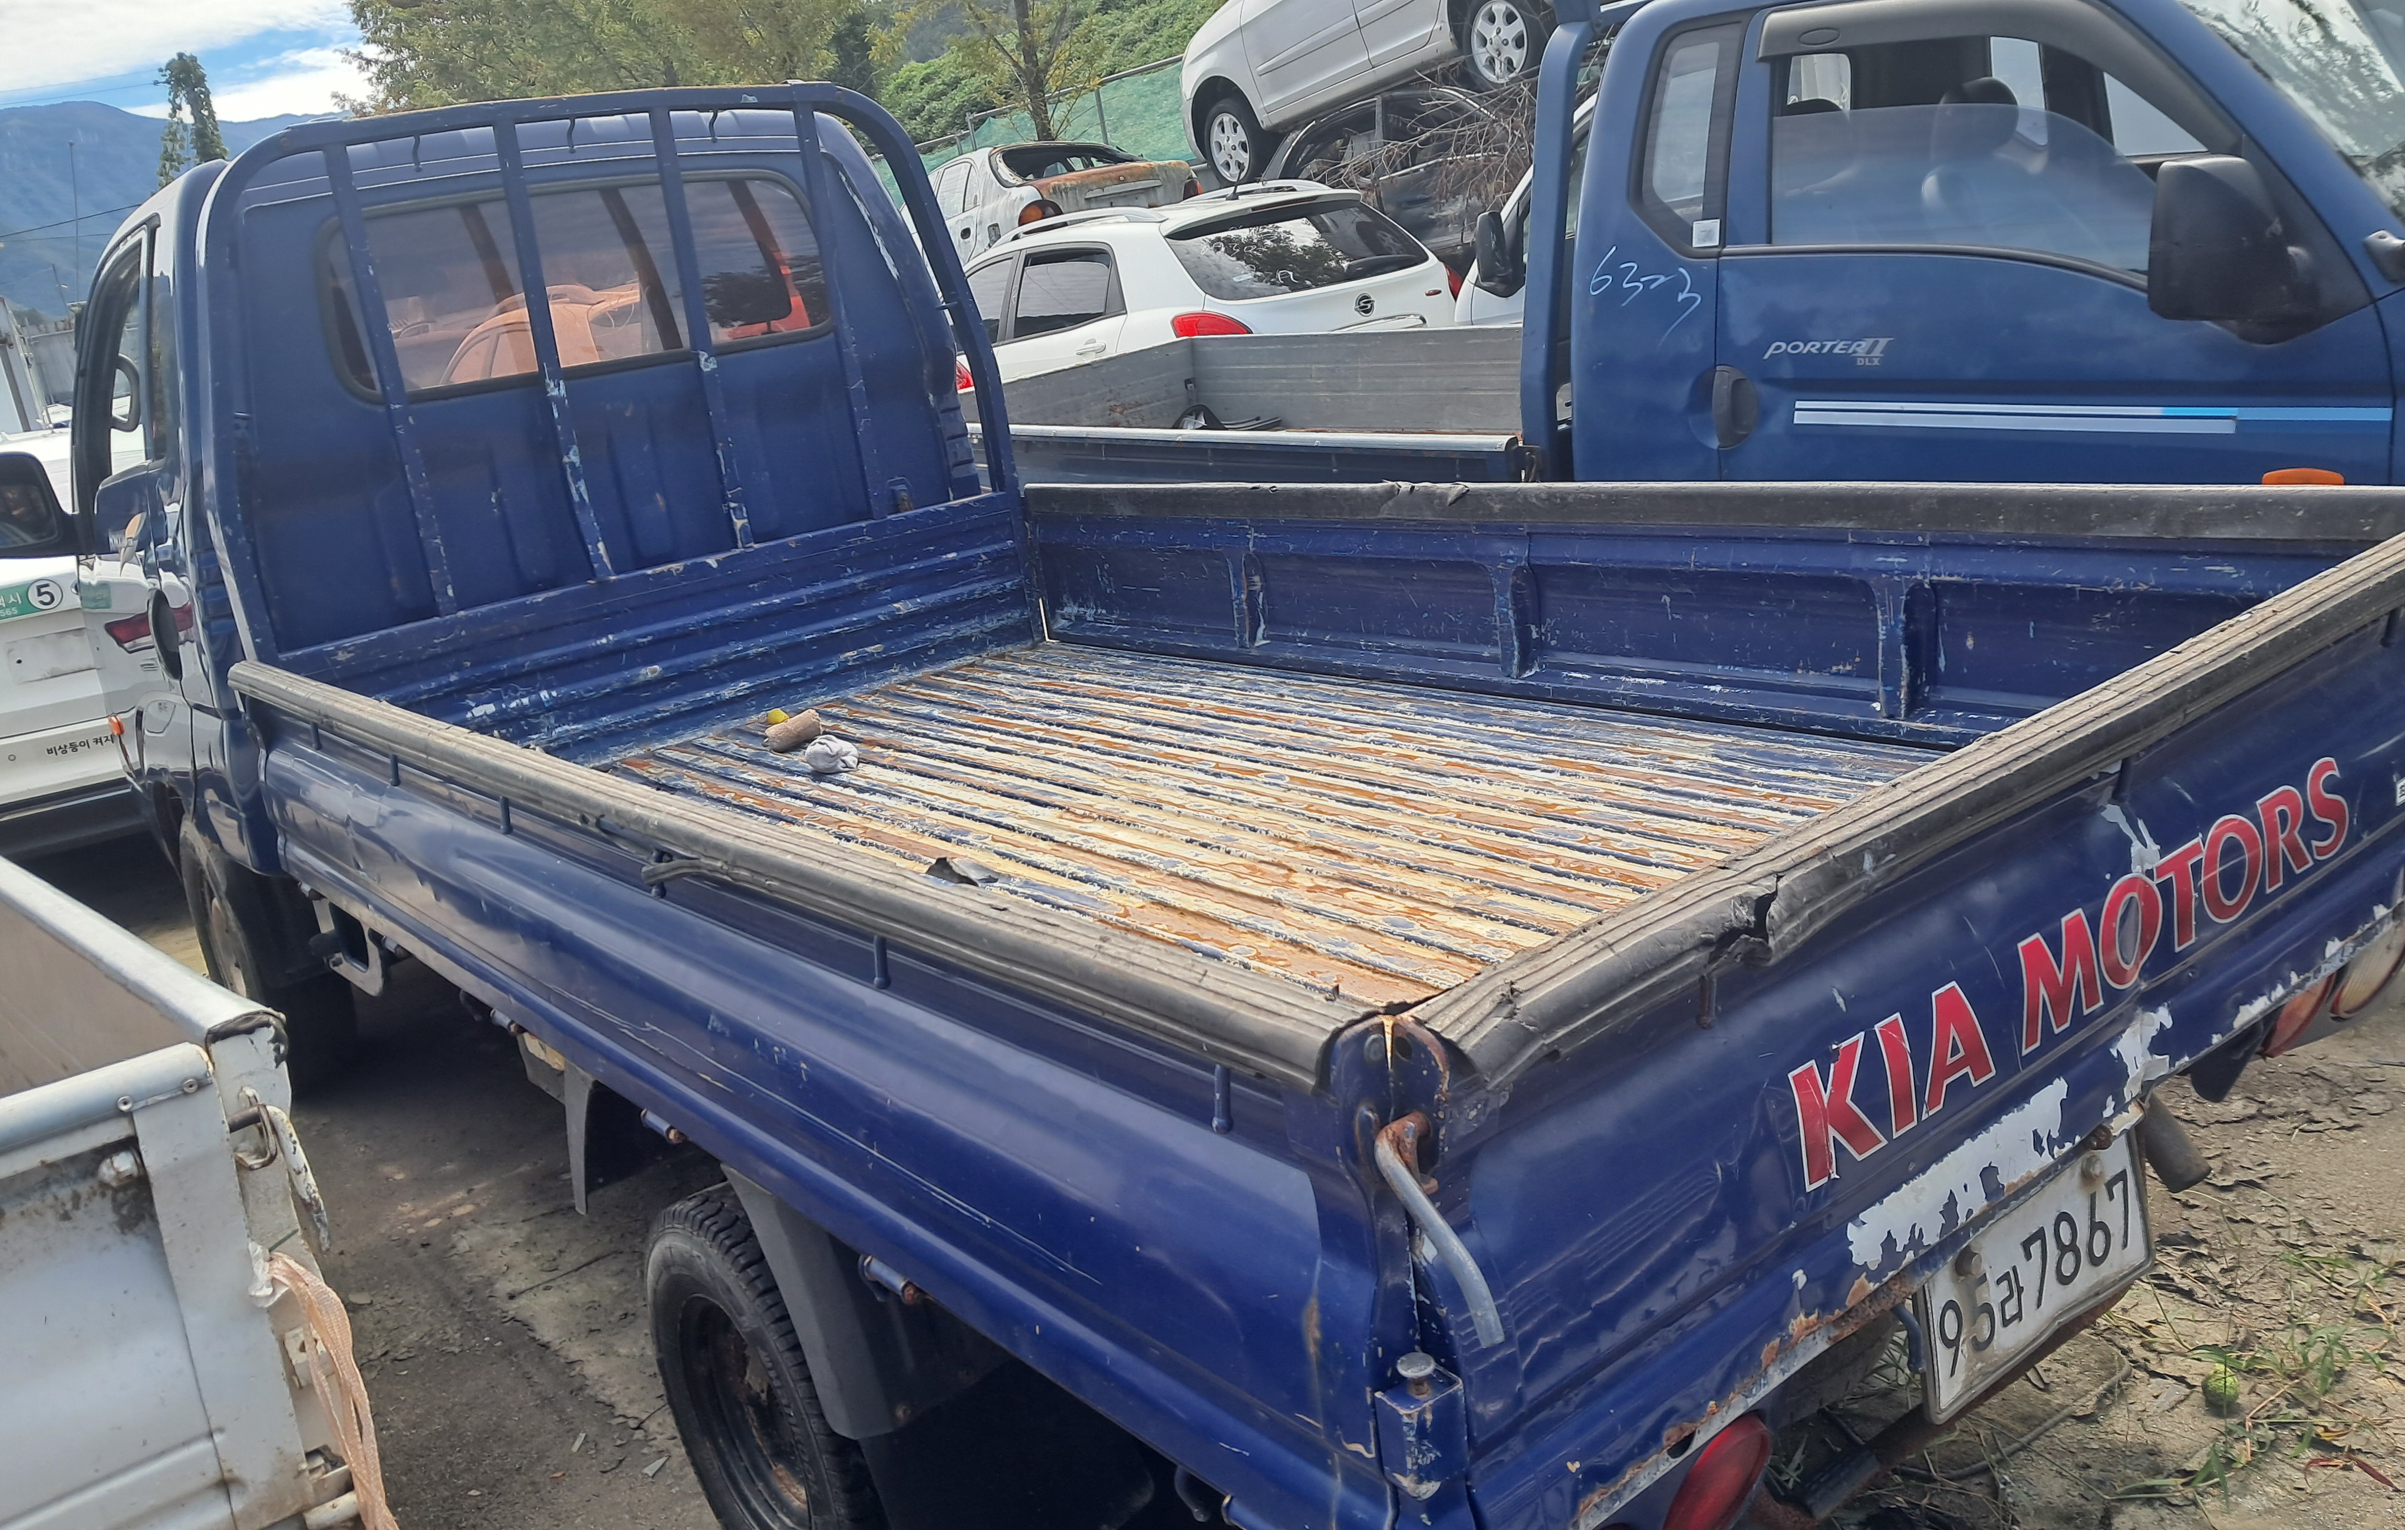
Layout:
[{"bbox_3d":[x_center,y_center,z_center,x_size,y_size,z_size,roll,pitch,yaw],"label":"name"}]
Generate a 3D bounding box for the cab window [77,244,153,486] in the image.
[{"bbox_3d":[-2.248,-0.802,3.861,0.060,0.490,0.830,-4,9,-38],"label":"cab window"}]

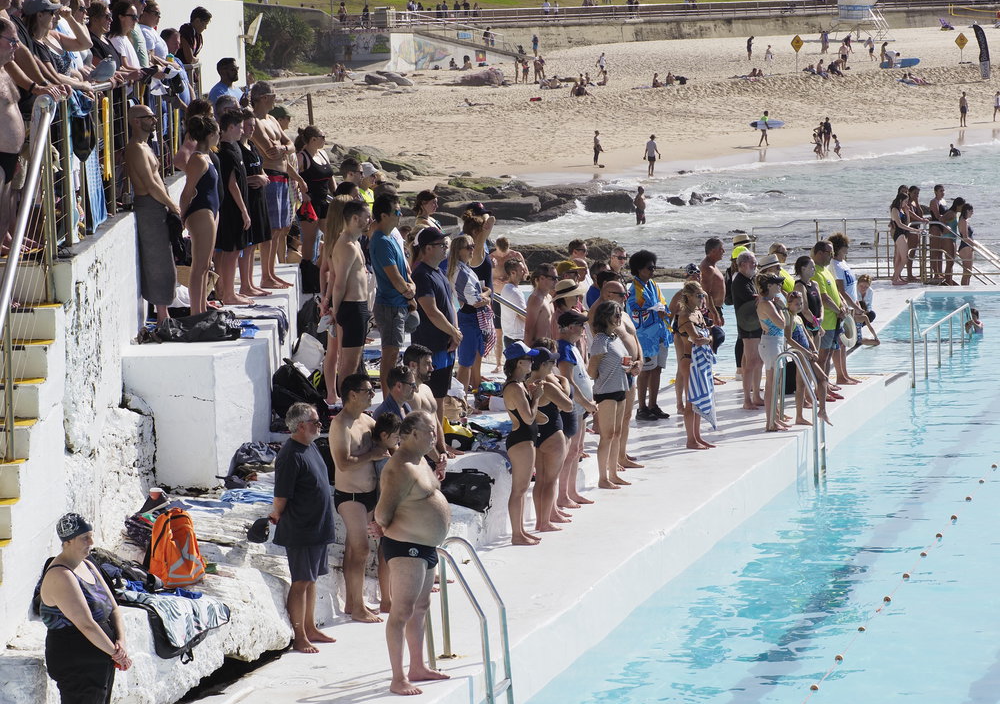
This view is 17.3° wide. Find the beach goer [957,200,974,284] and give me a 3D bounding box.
[{"bbox_3d":[8.241,-1.847,58.300,0.320,1.600,0.400,-1,5,5],"label":"beach goer"}]

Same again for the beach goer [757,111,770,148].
[{"bbox_3d":[13.073,-11.027,163.080,0.550,1.760,0.500,0,5,6],"label":"beach goer"}]

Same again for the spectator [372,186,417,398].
[{"bbox_3d":[-0.942,-0.504,28.600,0.420,1.780,0.480,0,5,18],"label":"spectator"}]

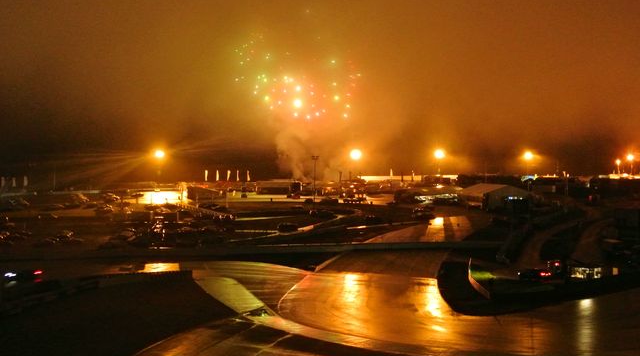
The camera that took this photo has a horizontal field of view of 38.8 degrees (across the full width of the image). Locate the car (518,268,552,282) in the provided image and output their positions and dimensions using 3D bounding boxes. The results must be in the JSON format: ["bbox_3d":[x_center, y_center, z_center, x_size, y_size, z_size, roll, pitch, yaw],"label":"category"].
[{"bbox_3d":[25.171,11.388,106.000,1.800,1.450,4.400,0,0,-30],"label":"car"}]

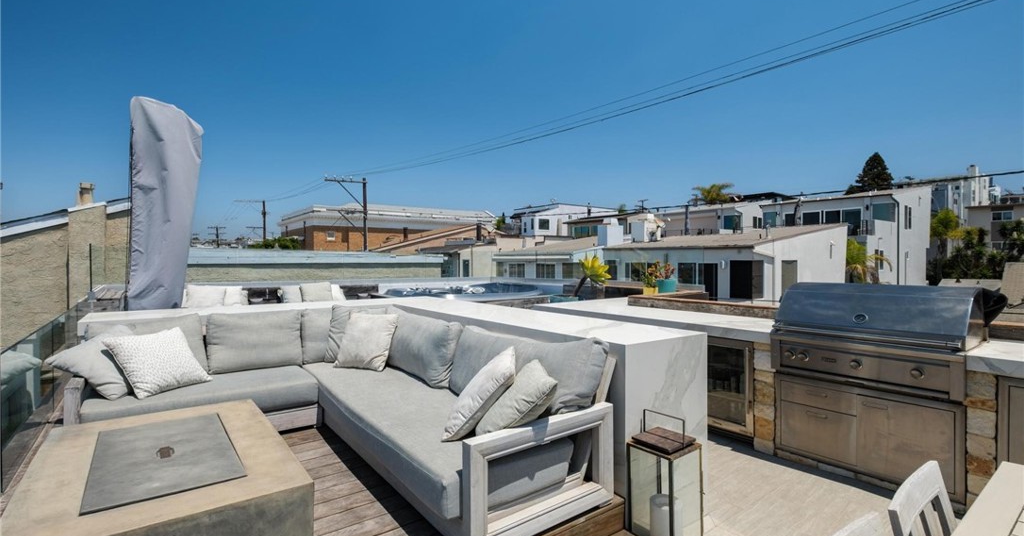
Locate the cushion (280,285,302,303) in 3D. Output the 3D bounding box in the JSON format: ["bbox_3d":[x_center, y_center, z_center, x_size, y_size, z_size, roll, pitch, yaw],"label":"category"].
[{"bbox_3d":[-3.088,0.420,6.000,0.450,0.420,0.170,0,0,-38],"label":"cushion"}]

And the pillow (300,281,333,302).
[{"bbox_3d":[-2.980,0.416,6.506,0.480,0.430,0.160,0,-13,-30],"label":"pillow"}]

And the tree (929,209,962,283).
[{"bbox_3d":[45.500,-2.180,44.976,2.800,7.800,2.800,-1,1,-34],"label":"tree"}]

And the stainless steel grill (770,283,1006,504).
[{"bbox_3d":[2.729,0.785,3.241,0.830,1.310,1.120,0,0,-39],"label":"stainless steel grill"}]

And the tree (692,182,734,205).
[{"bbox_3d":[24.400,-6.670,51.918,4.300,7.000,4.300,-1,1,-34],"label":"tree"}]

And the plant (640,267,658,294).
[{"bbox_3d":[1.918,0.174,5.950,0.220,0.410,0.220,0,0,-38],"label":"plant"}]

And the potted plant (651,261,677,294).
[{"bbox_3d":[1.975,0.111,5.562,0.310,0.410,0.310,-1,1,-34],"label":"potted plant"}]

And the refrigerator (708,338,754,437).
[{"bbox_3d":[2.040,1.025,3.957,0.600,0.840,0.610,0,0,-39],"label":"refrigerator"}]

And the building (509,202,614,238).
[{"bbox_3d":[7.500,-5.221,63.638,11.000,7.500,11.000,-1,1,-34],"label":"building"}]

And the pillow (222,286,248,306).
[{"bbox_3d":[-3.760,0.425,5.806,0.380,0.390,0.150,0,-13,-24],"label":"pillow"}]

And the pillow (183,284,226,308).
[{"bbox_3d":[-4.204,0.420,5.850,0.470,0.420,0.180,0,0,-38],"label":"pillow"}]

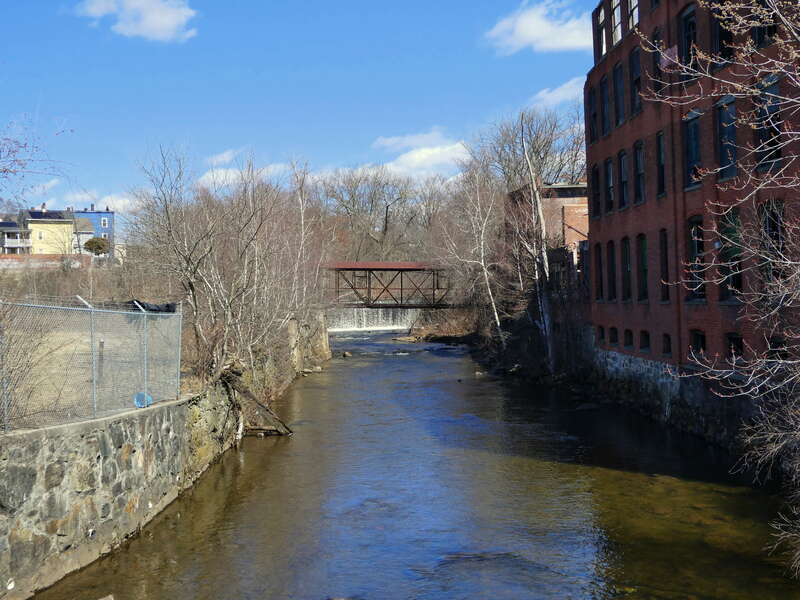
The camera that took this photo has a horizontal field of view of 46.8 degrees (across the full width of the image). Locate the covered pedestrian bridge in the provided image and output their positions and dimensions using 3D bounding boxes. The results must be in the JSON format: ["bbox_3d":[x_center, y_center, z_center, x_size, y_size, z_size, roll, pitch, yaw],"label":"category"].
[{"bbox_3d":[-1.120,-1.550,99.000,13.200,4.800,3.000,0,0,0],"label":"covered pedestrian bridge"}]

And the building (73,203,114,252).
[{"bbox_3d":[-58.780,-13.590,177.000,8.600,9.600,10.500,0,0,-19],"label":"building"}]

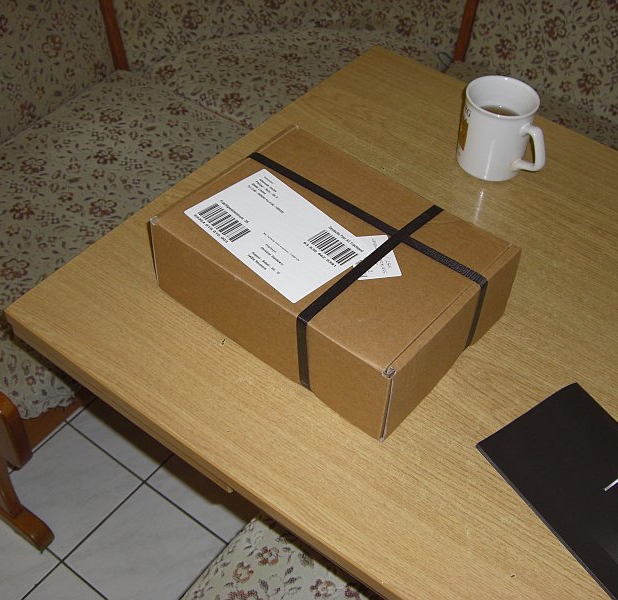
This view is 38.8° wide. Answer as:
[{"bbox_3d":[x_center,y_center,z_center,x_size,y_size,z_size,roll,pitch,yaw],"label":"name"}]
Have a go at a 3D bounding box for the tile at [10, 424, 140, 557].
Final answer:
[{"bbox_3d":[-0.433,0.338,1.559,0.200,0.010,0.200,30,52,22],"label":"tile"}]

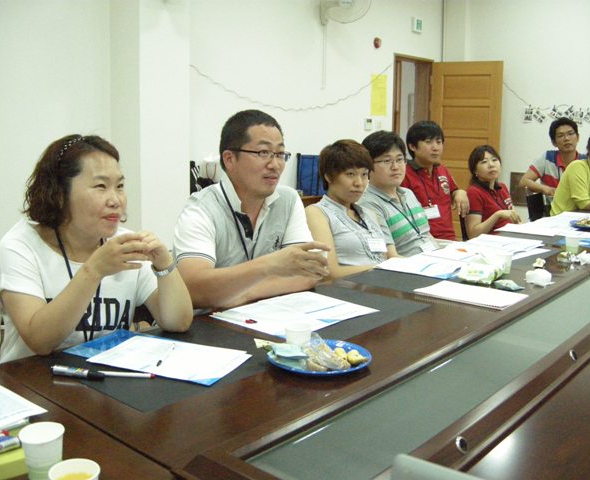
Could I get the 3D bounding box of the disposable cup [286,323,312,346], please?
[{"bbox_3d":[0.007,0.235,1.495,0.064,0.072,0.064,1,10,0],"label":"disposable cup"}]

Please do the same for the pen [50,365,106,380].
[{"bbox_3d":[-0.453,0.280,1.352,0.130,0.020,0.020,2,10,10],"label":"pen"}]

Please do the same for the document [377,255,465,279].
[{"bbox_3d":[0.575,0.100,2.665,0.300,0.010,0.360,9,12,38],"label":"document"}]

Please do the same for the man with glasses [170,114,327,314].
[{"bbox_3d":[-0.192,0.244,2.108,0.560,1.320,0.780,-6,13,-41],"label":"man with glasses"}]

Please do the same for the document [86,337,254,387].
[{"bbox_3d":[-0.286,0.272,1.483,0.310,0.005,0.210,5,10,23],"label":"document"}]

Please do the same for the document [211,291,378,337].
[{"bbox_3d":[0.011,0.209,1.903,0.295,0.010,0.420,9,12,38],"label":"document"}]

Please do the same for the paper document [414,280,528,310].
[{"bbox_3d":[0.575,0.176,2.108,0.312,0.010,0.215,10,13,42],"label":"paper document"}]

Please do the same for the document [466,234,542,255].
[{"bbox_3d":[1.058,0.010,3.301,0.300,0.010,0.400,9,12,38],"label":"document"}]

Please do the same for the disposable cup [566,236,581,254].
[{"bbox_3d":[1.287,0.033,3.010,0.070,0.075,0.070,9,12,38],"label":"disposable cup"}]

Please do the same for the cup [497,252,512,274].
[{"bbox_3d":[0.796,0.090,2.455,0.063,0.072,0.063,1,10,0],"label":"cup"}]

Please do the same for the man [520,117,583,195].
[{"bbox_3d":[1.873,-0.155,4.634,0.550,1.410,0.750,5,10,17],"label":"man"}]

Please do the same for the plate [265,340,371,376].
[{"bbox_3d":[0.057,0.270,1.476,0.240,0.022,0.240,1,10,0],"label":"plate"}]

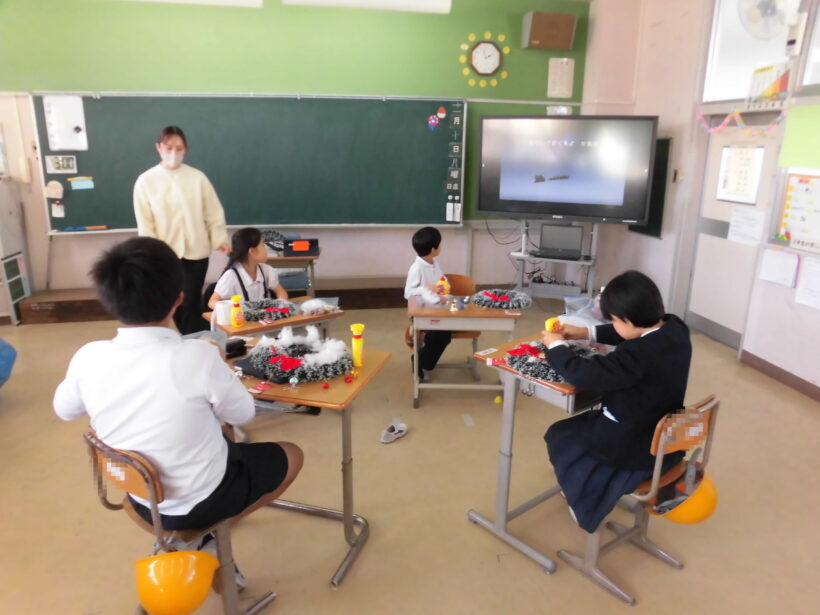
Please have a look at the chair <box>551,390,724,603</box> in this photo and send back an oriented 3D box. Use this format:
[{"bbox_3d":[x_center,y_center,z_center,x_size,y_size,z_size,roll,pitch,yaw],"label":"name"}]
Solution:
[{"bbox_3d":[0.762,0.595,2.008,0.370,0.700,0.430,-12,20,-36],"label":"chair"}]

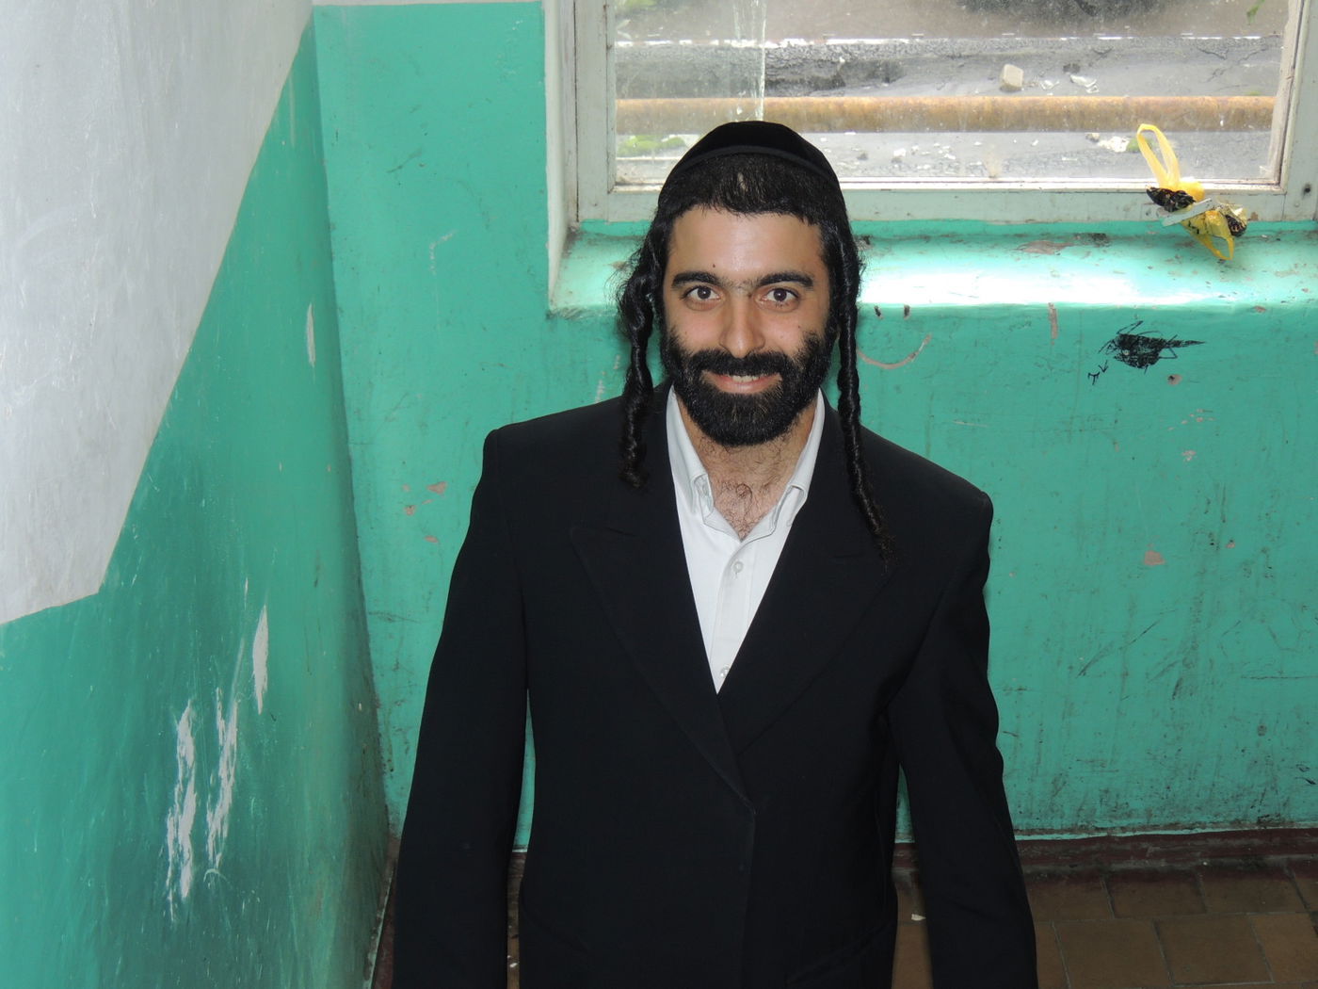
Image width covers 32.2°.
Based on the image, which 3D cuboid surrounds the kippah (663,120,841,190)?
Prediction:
[{"bbox_3d":[0.082,-0.297,2.020,0.160,0.068,0.165,-1,-10,2],"label":"kippah"}]

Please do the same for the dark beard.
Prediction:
[{"bbox_3d":[0.075,-0.089,1.955,0.147,0.088,0.100,0,11,1],"label":"dark beard"}]

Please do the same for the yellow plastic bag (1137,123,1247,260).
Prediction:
[{"bbox_3d":[0.763,-0.434,3.270,0.145,0.170,0.100,-1,30,0],"label":"yellow plastic bag"}]

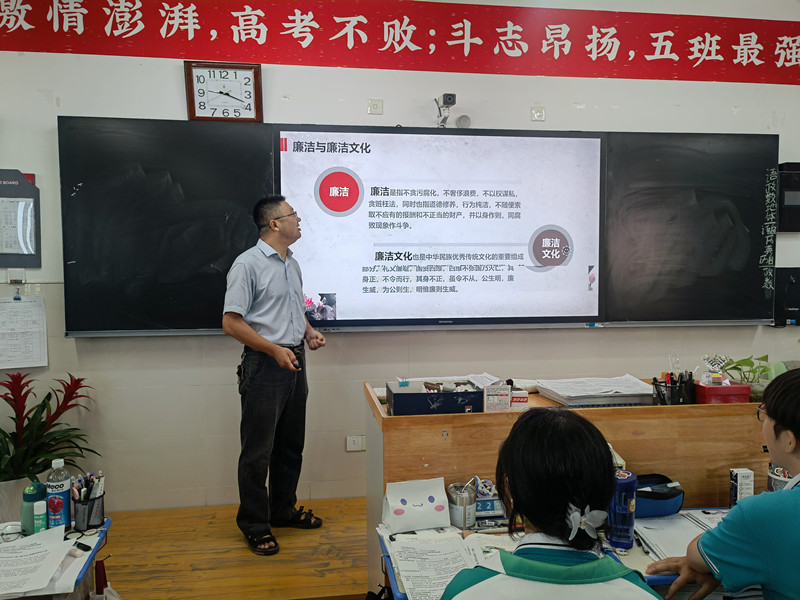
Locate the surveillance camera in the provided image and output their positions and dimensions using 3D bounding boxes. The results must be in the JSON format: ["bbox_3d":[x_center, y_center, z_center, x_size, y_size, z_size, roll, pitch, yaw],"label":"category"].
[{"bbox_3d":[0.267,-1.110,3.360,0.070,0.063,0.130,-1,9,-7],"label":"surveillance camera"}]

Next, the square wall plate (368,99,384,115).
[{"bbox_3d":[-0.140,-1.126,3.514,0.086,0.086,0.012,-1,3,-7],"label":"square wall plate"}]

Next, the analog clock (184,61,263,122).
[{"bbox_3d":[-0.962,-1.142,3.318,0.405,0.306,0.050,-1,16,-7],"label":"analog clock"}]

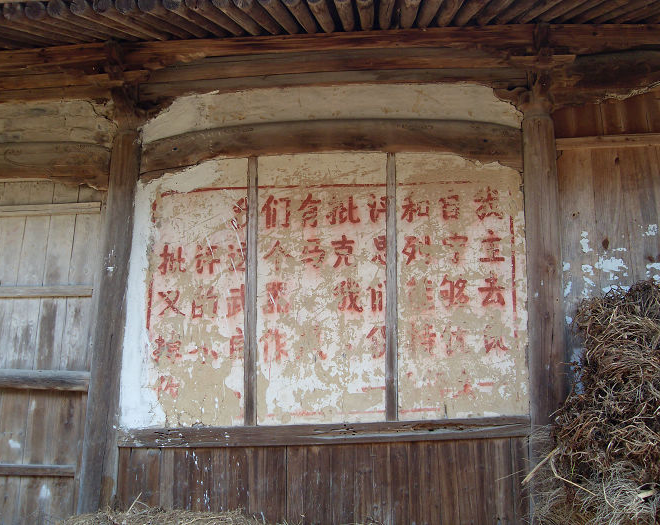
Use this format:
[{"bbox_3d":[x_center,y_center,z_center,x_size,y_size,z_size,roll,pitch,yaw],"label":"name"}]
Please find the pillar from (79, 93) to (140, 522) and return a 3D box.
[{"bbox_3d":[-1.631,0.239,5.612,0.250,3.220,0.250,0,-14,2],"label":"pillar"}]

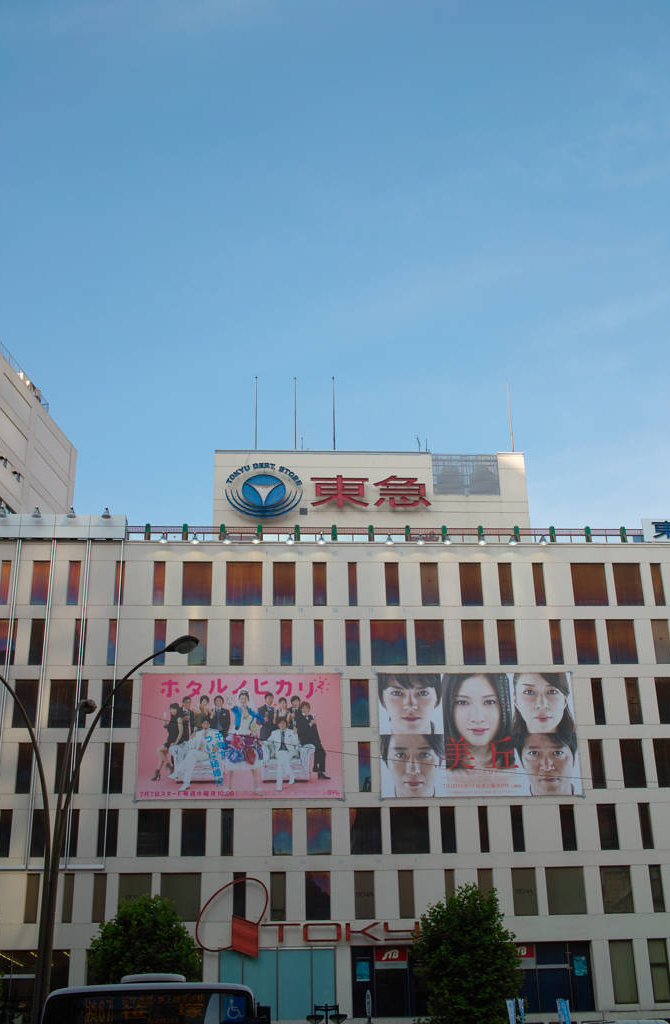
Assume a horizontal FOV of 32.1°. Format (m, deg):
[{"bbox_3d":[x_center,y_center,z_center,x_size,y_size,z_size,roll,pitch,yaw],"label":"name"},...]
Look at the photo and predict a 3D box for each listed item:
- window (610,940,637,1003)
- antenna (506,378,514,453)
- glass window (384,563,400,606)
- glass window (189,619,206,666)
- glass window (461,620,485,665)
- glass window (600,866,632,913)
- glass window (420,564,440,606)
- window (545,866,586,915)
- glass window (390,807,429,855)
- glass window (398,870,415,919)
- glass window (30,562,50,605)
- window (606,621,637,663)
[{"bbox_3d":[16.238,25.803,65.447,1.371,3.352,0.150,0,-24,-4],"label":"window"},{"bbox_3d":[13.493,-7.462,89.905,0.120,6.446,0.120,0,-23,-4],"label":"antenna"},{"bbox_3d":[3.679,4.636,74.542,0.856,2.875,0.150,0,-21,-4],"label":"glass window"},{"bbox_3d":[-8.270,7.855,70.260,1.124,2.875,0.200,0,-20,-4],"label":"glass window"},{"bbox_3d":[8.883,8.325,74.396,1.428,2.949,0.150,0,-23,-4],"label":"glass window"},{"bbox_3d":[16.744,22.387,69.097,1.827,2.671,0.150,0,-23,-4],"label":"glass window"},{"bbox_3d":[6.199,4.697,75.715,1.132,2.958,0.150,0,-23,-4],"label":"glass window"},{"bbox_3d":[13.683,22.378,68.877,2.293,2.672,0.150,0,-23,-4],"label":"window"},{"bbox_3d":[4.294,18.131,66.380,2.191,2.574,0.150,0,-23,-3],"label":"glass window"},{"bbox_3d":[4.045,21.638,65.994,0.877,2.627,0.200,0,-20,-4],"label":"glass window"},{"bbox_3d":[-18.325,4.417,72.612,1.049,2.898,0.150,0,-24,-4],"label":"glass window"},{"bbox_3d":[18.385,8.300,74.537,1.804,2.923,0.200,0,-22,-4],"label":"window"}]

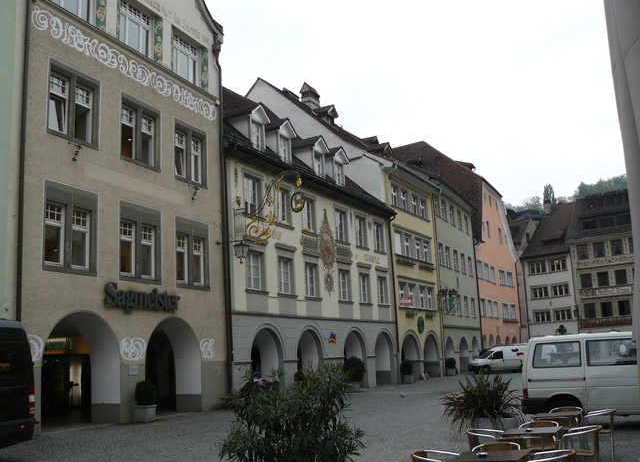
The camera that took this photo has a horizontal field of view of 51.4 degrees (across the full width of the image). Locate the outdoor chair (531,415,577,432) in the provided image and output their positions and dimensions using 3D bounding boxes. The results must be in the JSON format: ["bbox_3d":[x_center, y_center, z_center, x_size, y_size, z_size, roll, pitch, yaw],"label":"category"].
[{"bbox_3d":[3.467,3.096,9.742,0.540,0.750,0.570,-6,-11,17],"label":"outdoor chair"}]

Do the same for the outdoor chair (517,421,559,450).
[{"bbox_3d":[2.924,2.963,8.874,0.540,0.750,0.570,-7,-12,20],"label":"outdoor chair"}]

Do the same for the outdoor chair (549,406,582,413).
[{"bbox_3d":[3.987,3.251,10.712,0.540,0.750,0.570,-6,-11,17],"label":"outdoor chair"}]

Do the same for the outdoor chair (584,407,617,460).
[{"bbox_3d":[4.011,2.967,9.681,0.540,0.730,0.550,-6,-11,18],"label":"outdoor chair"}]

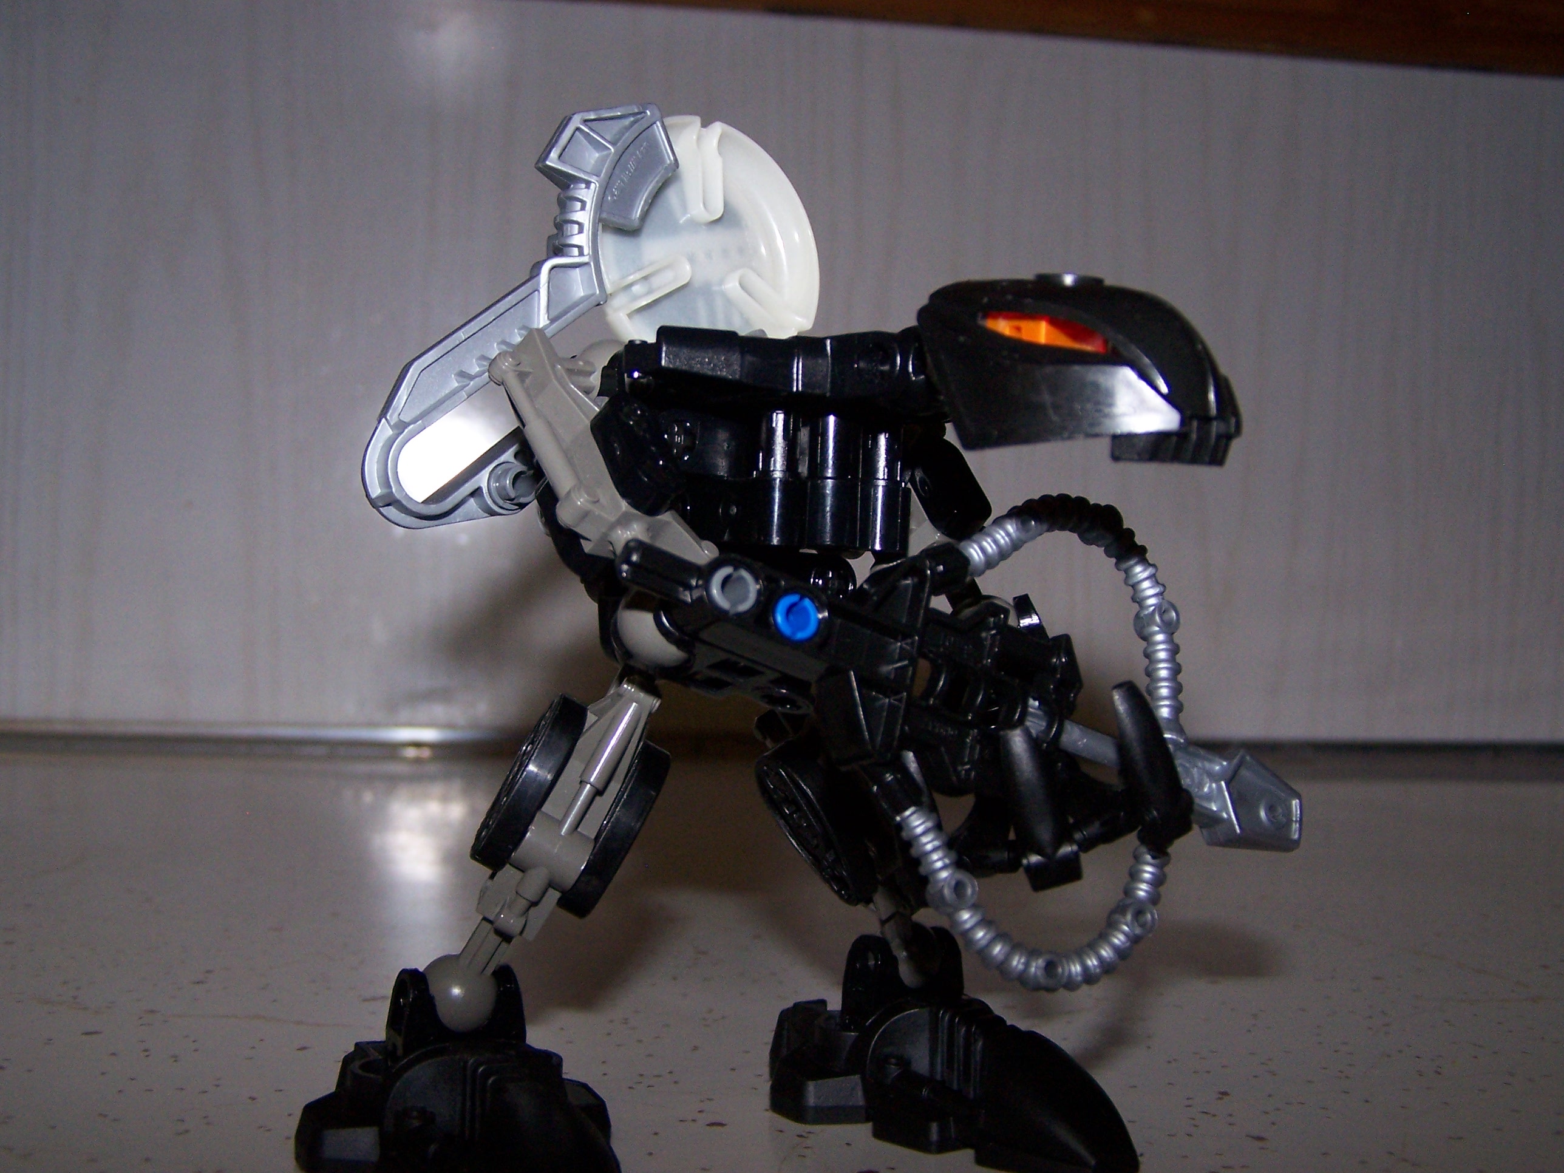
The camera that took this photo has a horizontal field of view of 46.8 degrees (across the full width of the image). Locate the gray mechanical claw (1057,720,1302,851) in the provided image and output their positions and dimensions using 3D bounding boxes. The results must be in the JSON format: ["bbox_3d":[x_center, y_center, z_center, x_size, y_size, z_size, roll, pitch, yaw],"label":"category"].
[{"bbox_3d":[0.047,0.022,0.213,0.031,0.011,0.008,20,-2,12],"label":"gray mechanical claw"}]

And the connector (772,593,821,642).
[{"bbox_3d":[0.003,0.004,0.212,0.005,0.005,0.008,2,-6,11],"label":"connector"}]

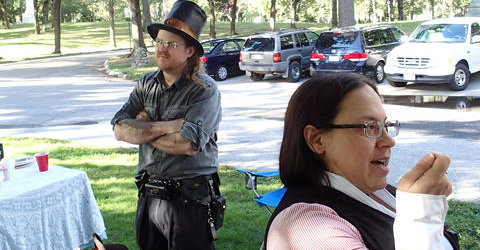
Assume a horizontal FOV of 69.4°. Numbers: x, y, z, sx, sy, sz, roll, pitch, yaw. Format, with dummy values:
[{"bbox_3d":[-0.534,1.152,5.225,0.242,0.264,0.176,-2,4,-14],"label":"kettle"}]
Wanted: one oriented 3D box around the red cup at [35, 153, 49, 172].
[{"bbox_3d":[-1.438,0.269,2.520,0.095,0.120,0.095,0,12,0],"label":"red cup"}]

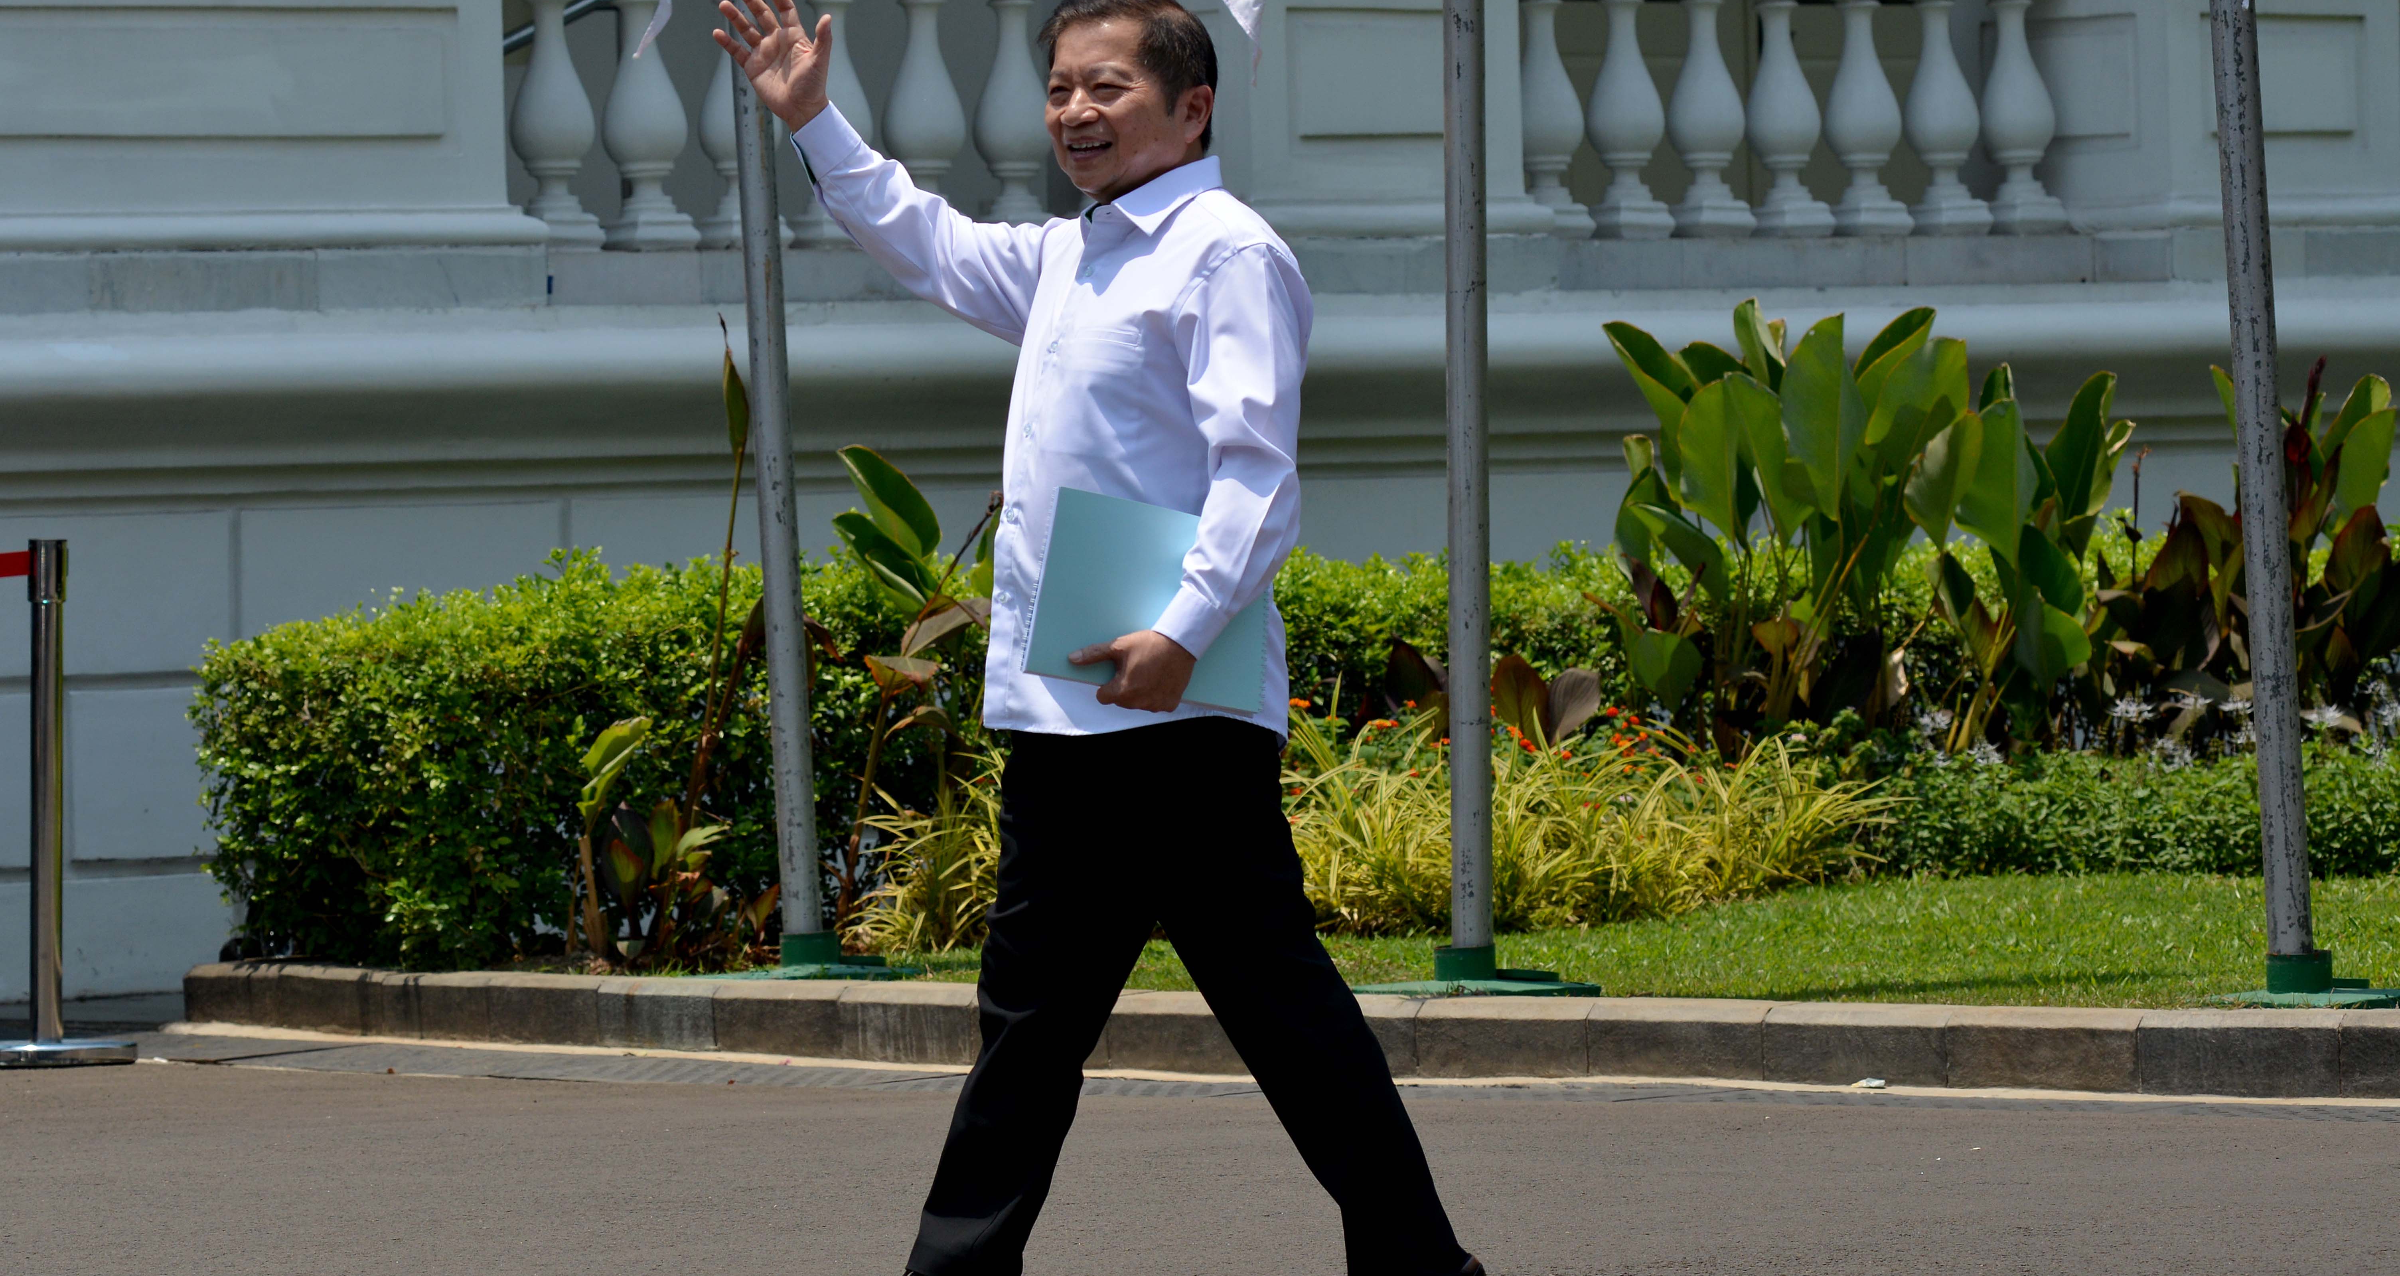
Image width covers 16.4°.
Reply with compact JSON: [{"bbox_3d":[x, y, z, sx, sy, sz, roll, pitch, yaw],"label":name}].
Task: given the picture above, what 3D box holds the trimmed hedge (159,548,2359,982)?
[{"bbox_3d":[0.447,0.174,17.947,5.308,0.780,0.850,-2,1,-30],"label":"trimmed hedge"}]

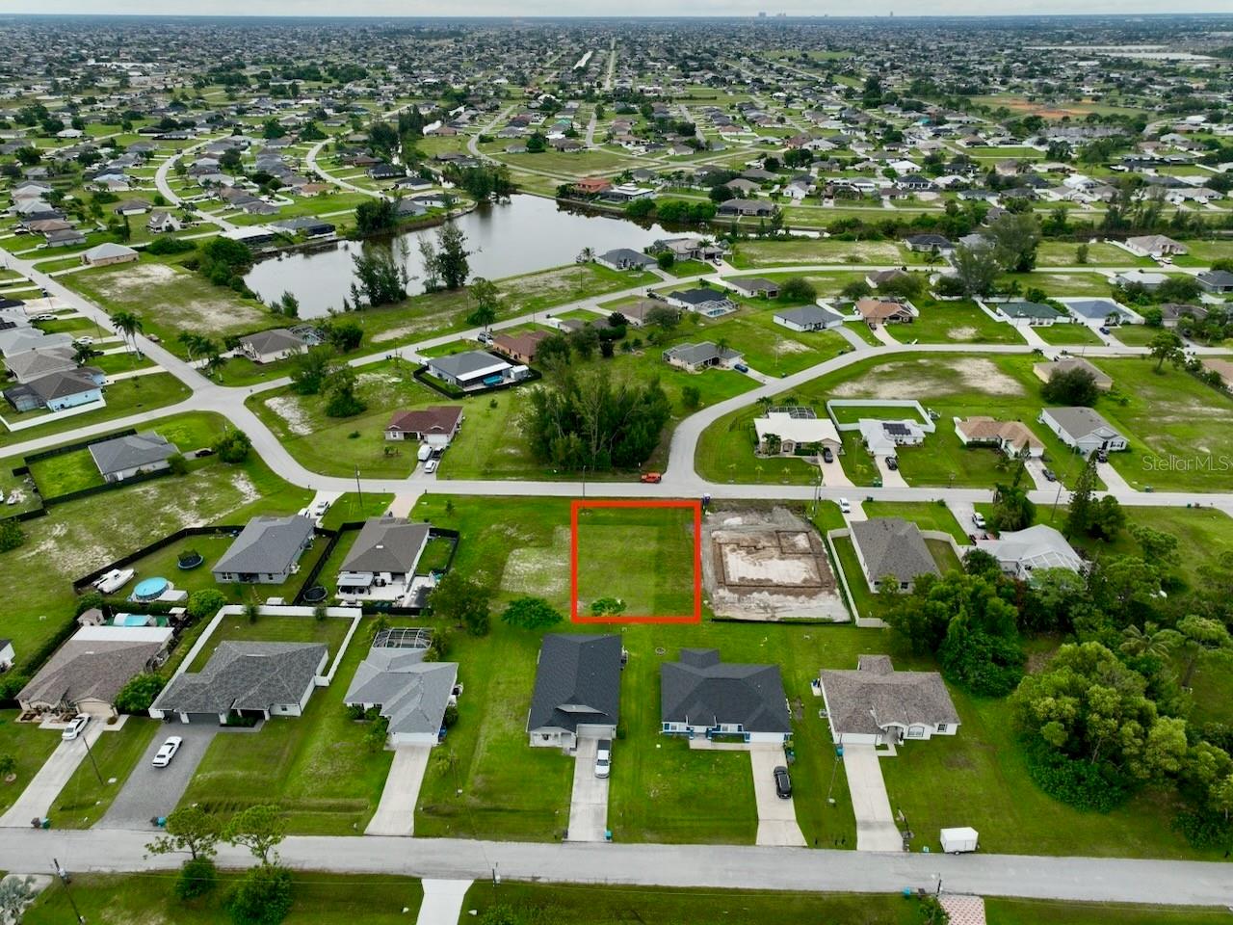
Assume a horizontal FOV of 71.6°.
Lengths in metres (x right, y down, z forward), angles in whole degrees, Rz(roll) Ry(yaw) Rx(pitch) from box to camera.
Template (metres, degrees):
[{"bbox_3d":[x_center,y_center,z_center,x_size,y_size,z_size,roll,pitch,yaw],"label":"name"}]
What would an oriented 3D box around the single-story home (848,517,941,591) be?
[{"bbox_3d":[54.000,17.040,166.030,13.570,5.400,20.710,1,28,3],"label":"single-story home"}]

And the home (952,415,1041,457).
[{"bbox_3d":[92.815,-7.305,208.909,17.280,5.200,17.040,1,28,2],"label":"home"}]

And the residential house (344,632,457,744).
[{"bbox_3d":[-32.000,32.572,129.009,15.200,5.200,23.000,1,28,1],"label":"residential house"}]

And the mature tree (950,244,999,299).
[{"bbox_3d":[132.549,-70.459,316.141,16.000,17.000,16.000,0,28,0],"label":"mature tree"}]

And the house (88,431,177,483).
[{"bbox_3d":[-112.734,-2.448,200.117,16.600,4.800,18.110,-19,33,-32],"label":"house"}]

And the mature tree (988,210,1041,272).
[{"bbox_3d":[161.870,-87.515,345.302,17.000,20.000,17.000,0,28,0],"label":"mature tree"}]

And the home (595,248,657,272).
[{"bbox_3d":[4.460,-83.802,353.702,18.300,5.600,19.270,-15,31,-26],"label":"home"}]

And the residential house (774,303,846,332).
[{"bbox_3d":[66.010,-50.100,292.800,18.090,5.400,13.270,-14,31,-25],"label":"residential house"}]

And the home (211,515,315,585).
[{"bbox_3d":[-65.800,15.254,161.706,13.000,5.400,19.800,1,28,1],"label":"home"}]

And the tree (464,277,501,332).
[{"bbox_3d":[-44.301,-52.024,282.217,10.000,16.000,10.000,0,28,0],"label":"tree"}]

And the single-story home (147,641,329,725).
[{"bbox_3d":[-59.080,33.640,134.960,23.120,5.300,16.290,0,28,1],"label":"single-story home"}]

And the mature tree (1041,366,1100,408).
[{"bbox_3d":[125.940,-21.290,235.960,13.870,7.600,12.670,0,28,0],"label":"mature tree"}]

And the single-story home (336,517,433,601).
[{"bbox_3d":[-43.200,16.137,160.136,12.900,5.300,21.600,1,28,1],"label":"single-story home"}]

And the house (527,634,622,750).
[{"bbox_3d":[-5.650,32.719,128.408,12.400,5.500,21.200,1,28,1],"label":"house"}]

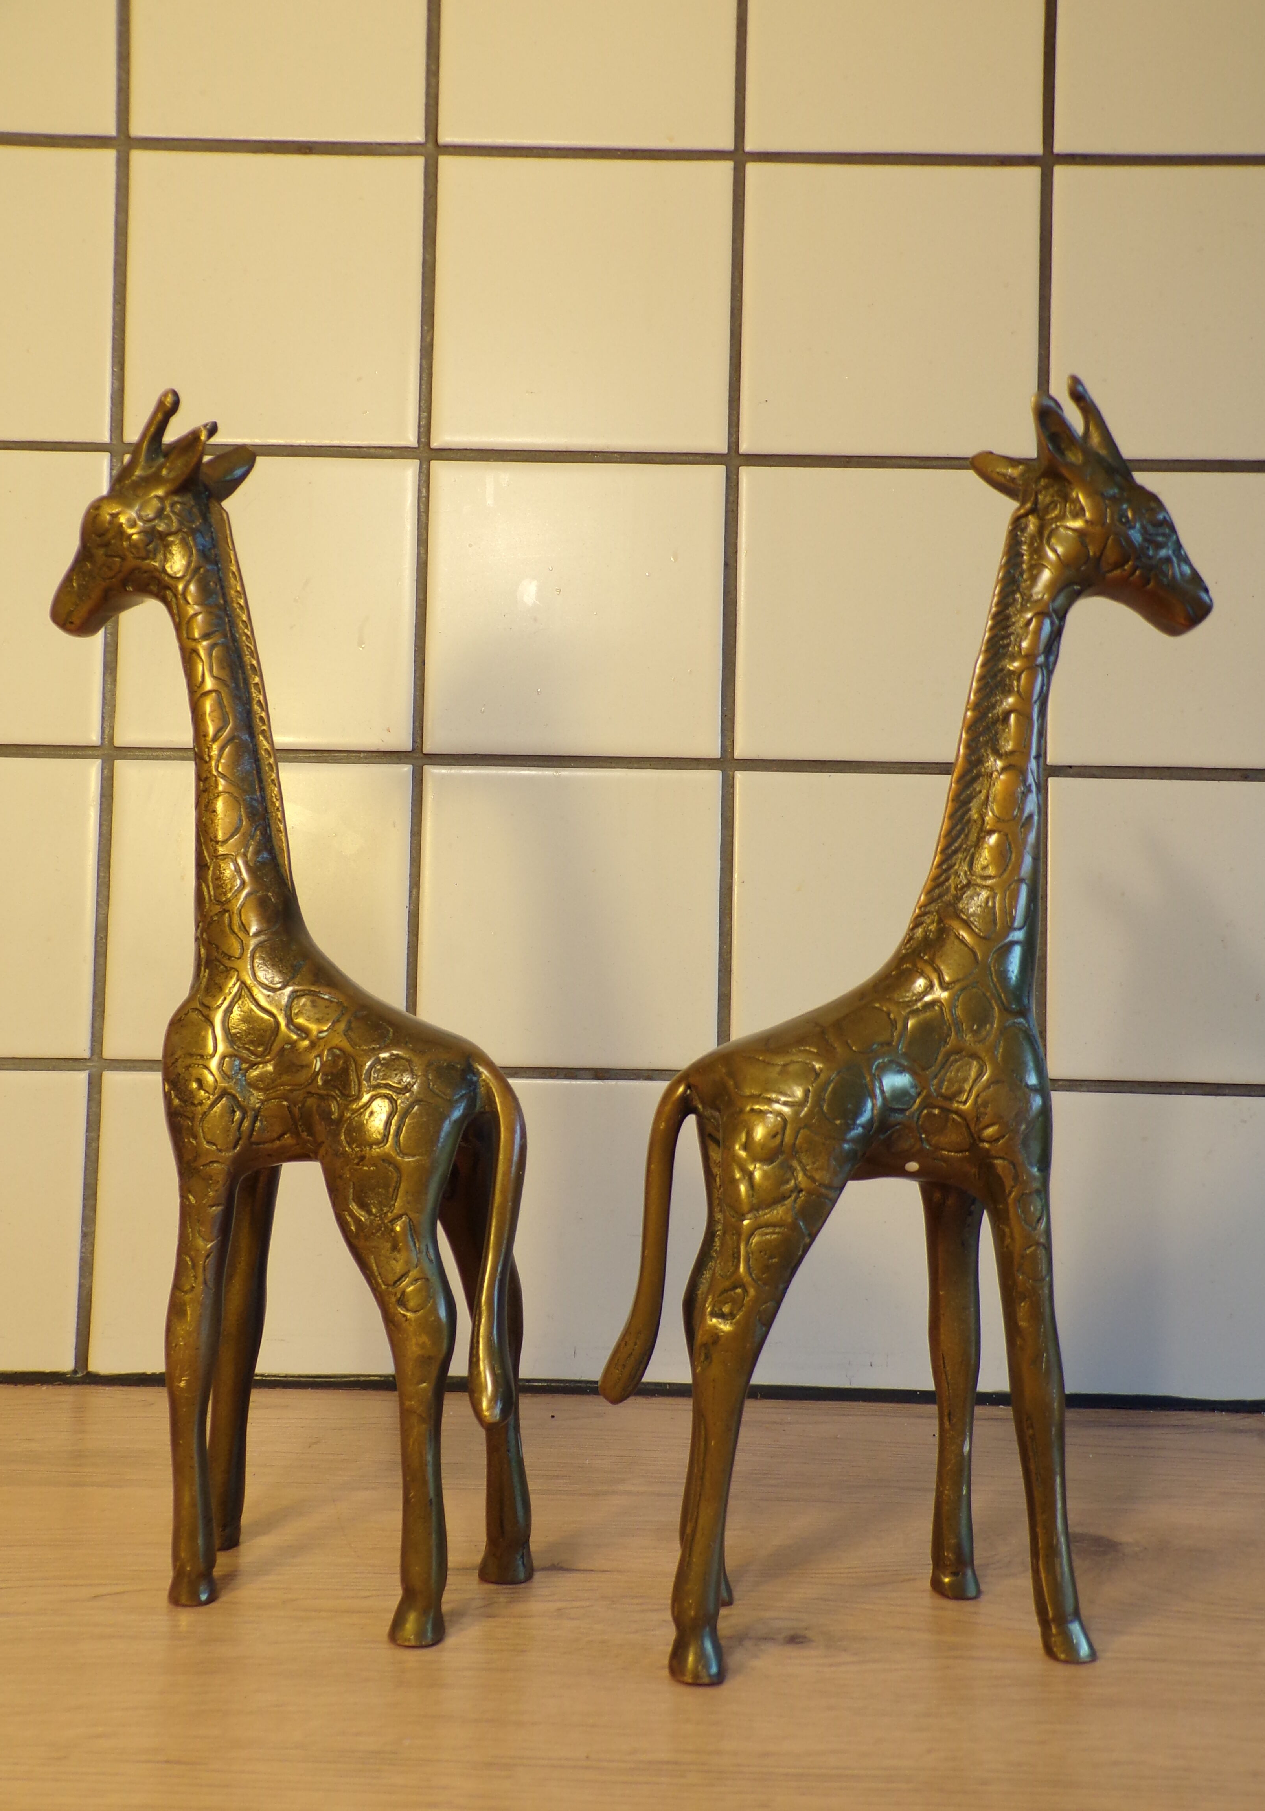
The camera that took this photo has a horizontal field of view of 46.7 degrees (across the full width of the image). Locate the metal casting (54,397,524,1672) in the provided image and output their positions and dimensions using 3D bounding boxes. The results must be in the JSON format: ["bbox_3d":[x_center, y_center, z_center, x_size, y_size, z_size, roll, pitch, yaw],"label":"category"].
[{"bbox_3d":[-0.082,0.015,0.342,0.126,0.277,0.048,1,-2,15],"label":"metal casting"}]

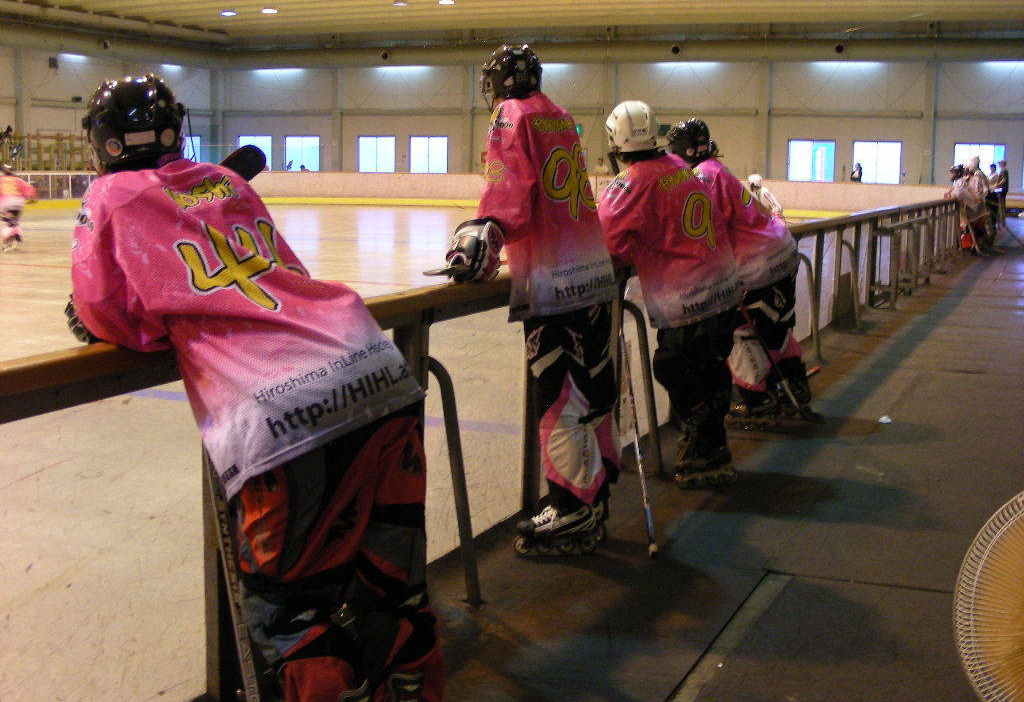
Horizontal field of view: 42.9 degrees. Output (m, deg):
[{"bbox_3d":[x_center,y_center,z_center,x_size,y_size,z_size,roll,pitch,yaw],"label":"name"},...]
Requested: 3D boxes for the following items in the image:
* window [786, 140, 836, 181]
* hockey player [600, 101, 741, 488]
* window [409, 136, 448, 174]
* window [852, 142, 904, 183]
[{"bbox_3d":[10.861,-6.911,47.282,1.720,1.500,0.120,4,9,23],"label":"window"},{"bbox_3d":[0.767,-0.316,6.327,0.600,1.760,0.550,-6,11,-42],"label":"hockey player"},{"bbox_3d":[-3.419,-8.026,53.299,1.720,1.500,0.120,4,9,23],"label":"window"},{"bbox_3d":[13.031,-6.707,46.372,1.720,1.500,0.120,4,9,23],"label":"window"}]

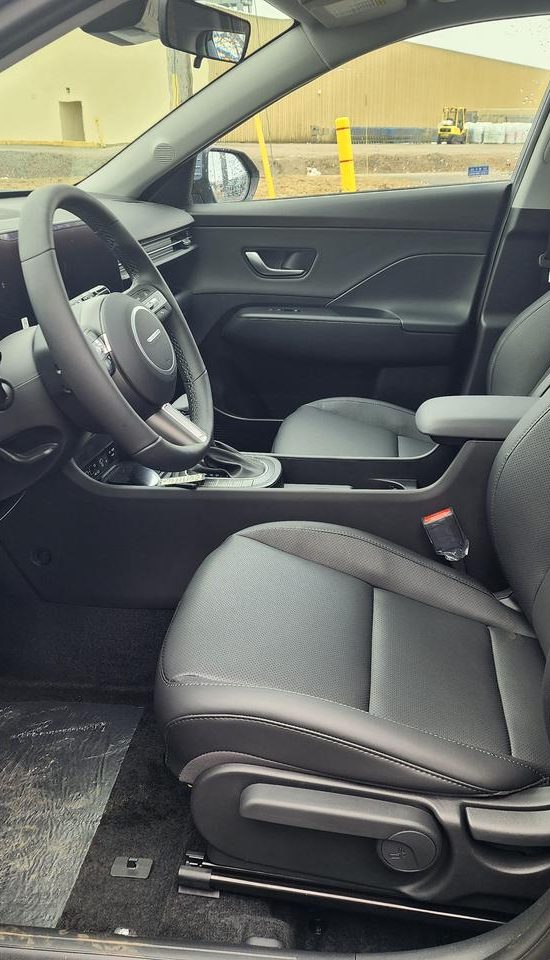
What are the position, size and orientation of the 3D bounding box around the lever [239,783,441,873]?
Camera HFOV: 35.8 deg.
[{"bbox_3d":[0.068,0.369,0.901,0.212,0.068,0.038,-1,20,9],"label":"lever"}]

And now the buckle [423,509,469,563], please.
[{"bbox_3d":[0.263,0.087,1.294,0.047,0.084,0.028,-18,17,15],"label":"buckle"}]

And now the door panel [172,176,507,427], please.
[{"bbox_3d":[0.127,-0.373,2.020,0.830,0.640,0.130,2,21,8],"label":"door panel"}]

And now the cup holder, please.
[{"bbox_3d":[0.176,0.041,1.451,0.100,0.070,0.100,2,21,8],"label":"cup holder"}]

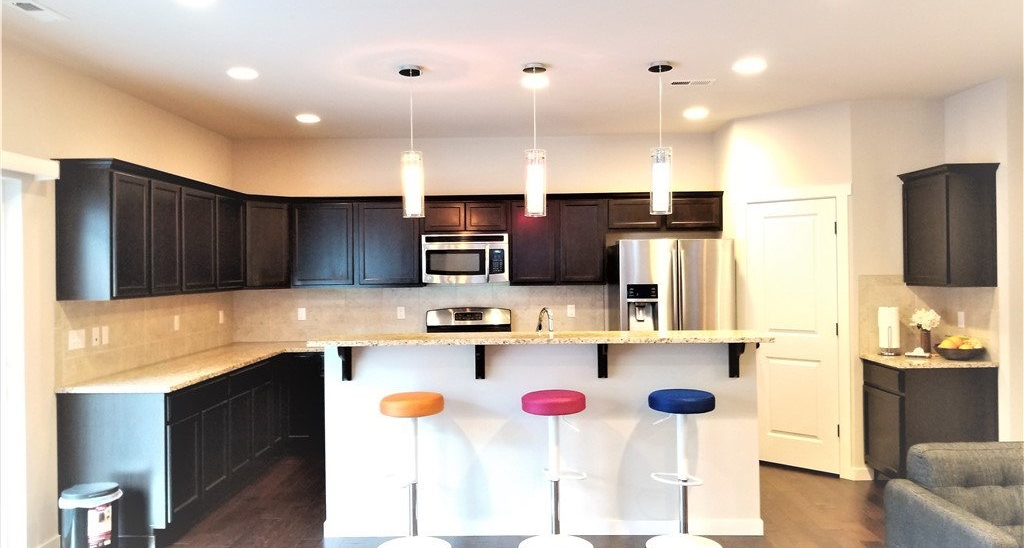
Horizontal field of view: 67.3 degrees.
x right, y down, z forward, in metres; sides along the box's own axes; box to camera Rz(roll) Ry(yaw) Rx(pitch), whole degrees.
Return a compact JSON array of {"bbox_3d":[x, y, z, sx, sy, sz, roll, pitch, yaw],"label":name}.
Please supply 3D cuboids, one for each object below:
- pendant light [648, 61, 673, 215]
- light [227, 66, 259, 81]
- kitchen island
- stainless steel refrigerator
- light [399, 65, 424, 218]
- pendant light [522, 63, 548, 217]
[{"bbox_3d":[0.870,-0.791,4.483,0.140,0.888,0.140,-1,0,1],"label":"pendant light"},{"bbox_3d":[-1.611,-1.190,4.608,0.180,0.020,0.180,-1,0,1],"label":"light"},{"bbox_3d":[0.171,0.940,4.713,2.570,1.169,0.980,-1,0,1],"label":"kitchen island"},{"bbox_3d":[1.319,0.617,6.438,0.905,1.773,0.850,-1,0,1],"label":"stainless steel refrigerator"},{"bbox_3d":[-0.580,-0.769,4.516,0.133,0.880,0.133,-1,0,1],"label":"light"},{"bbox_3d":[0.138,-0.776,4.506,0.133,0.880,0.133,-1,0,1],"label":"pendant light"}]

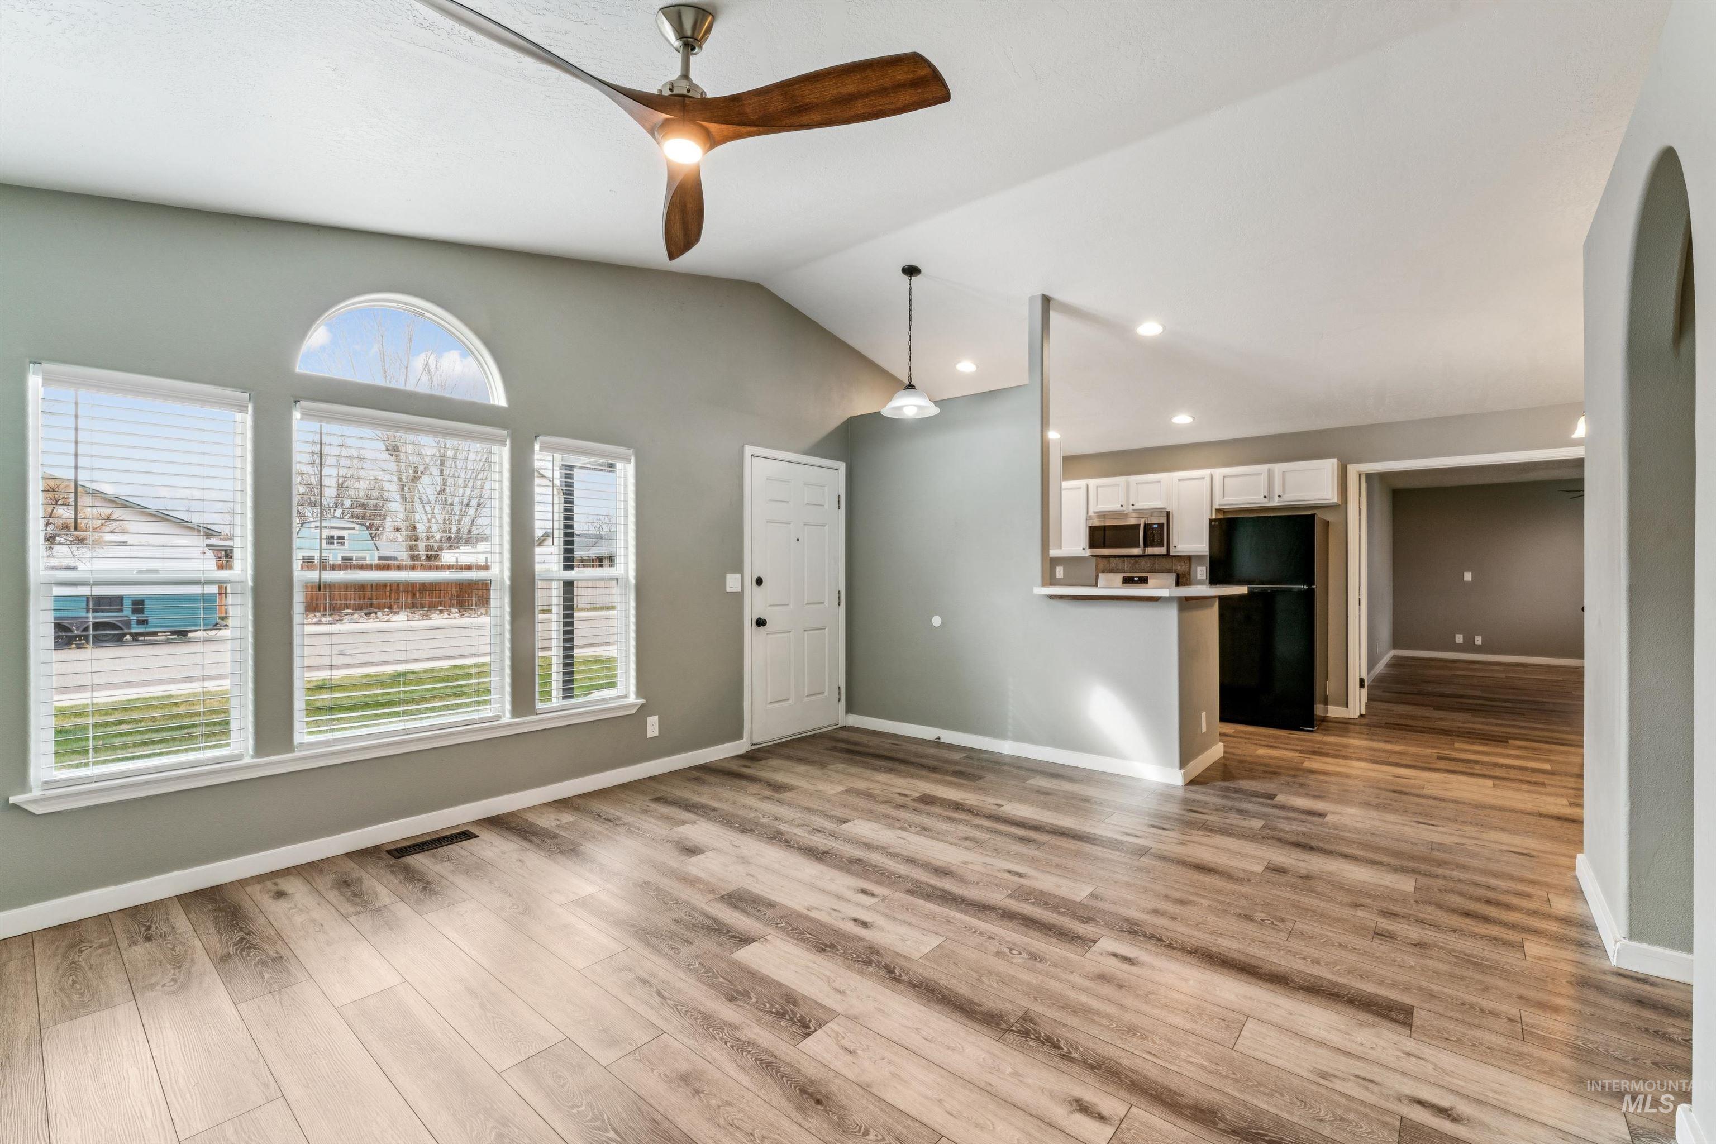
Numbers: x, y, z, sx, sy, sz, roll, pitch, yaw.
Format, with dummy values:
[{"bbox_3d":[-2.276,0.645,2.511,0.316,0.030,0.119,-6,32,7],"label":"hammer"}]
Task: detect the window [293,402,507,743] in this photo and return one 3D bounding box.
[{"bbox_3d":[-2.134,0.012,3.405,0.062,1.473,0.875,0,0,40],"label":"window"}]

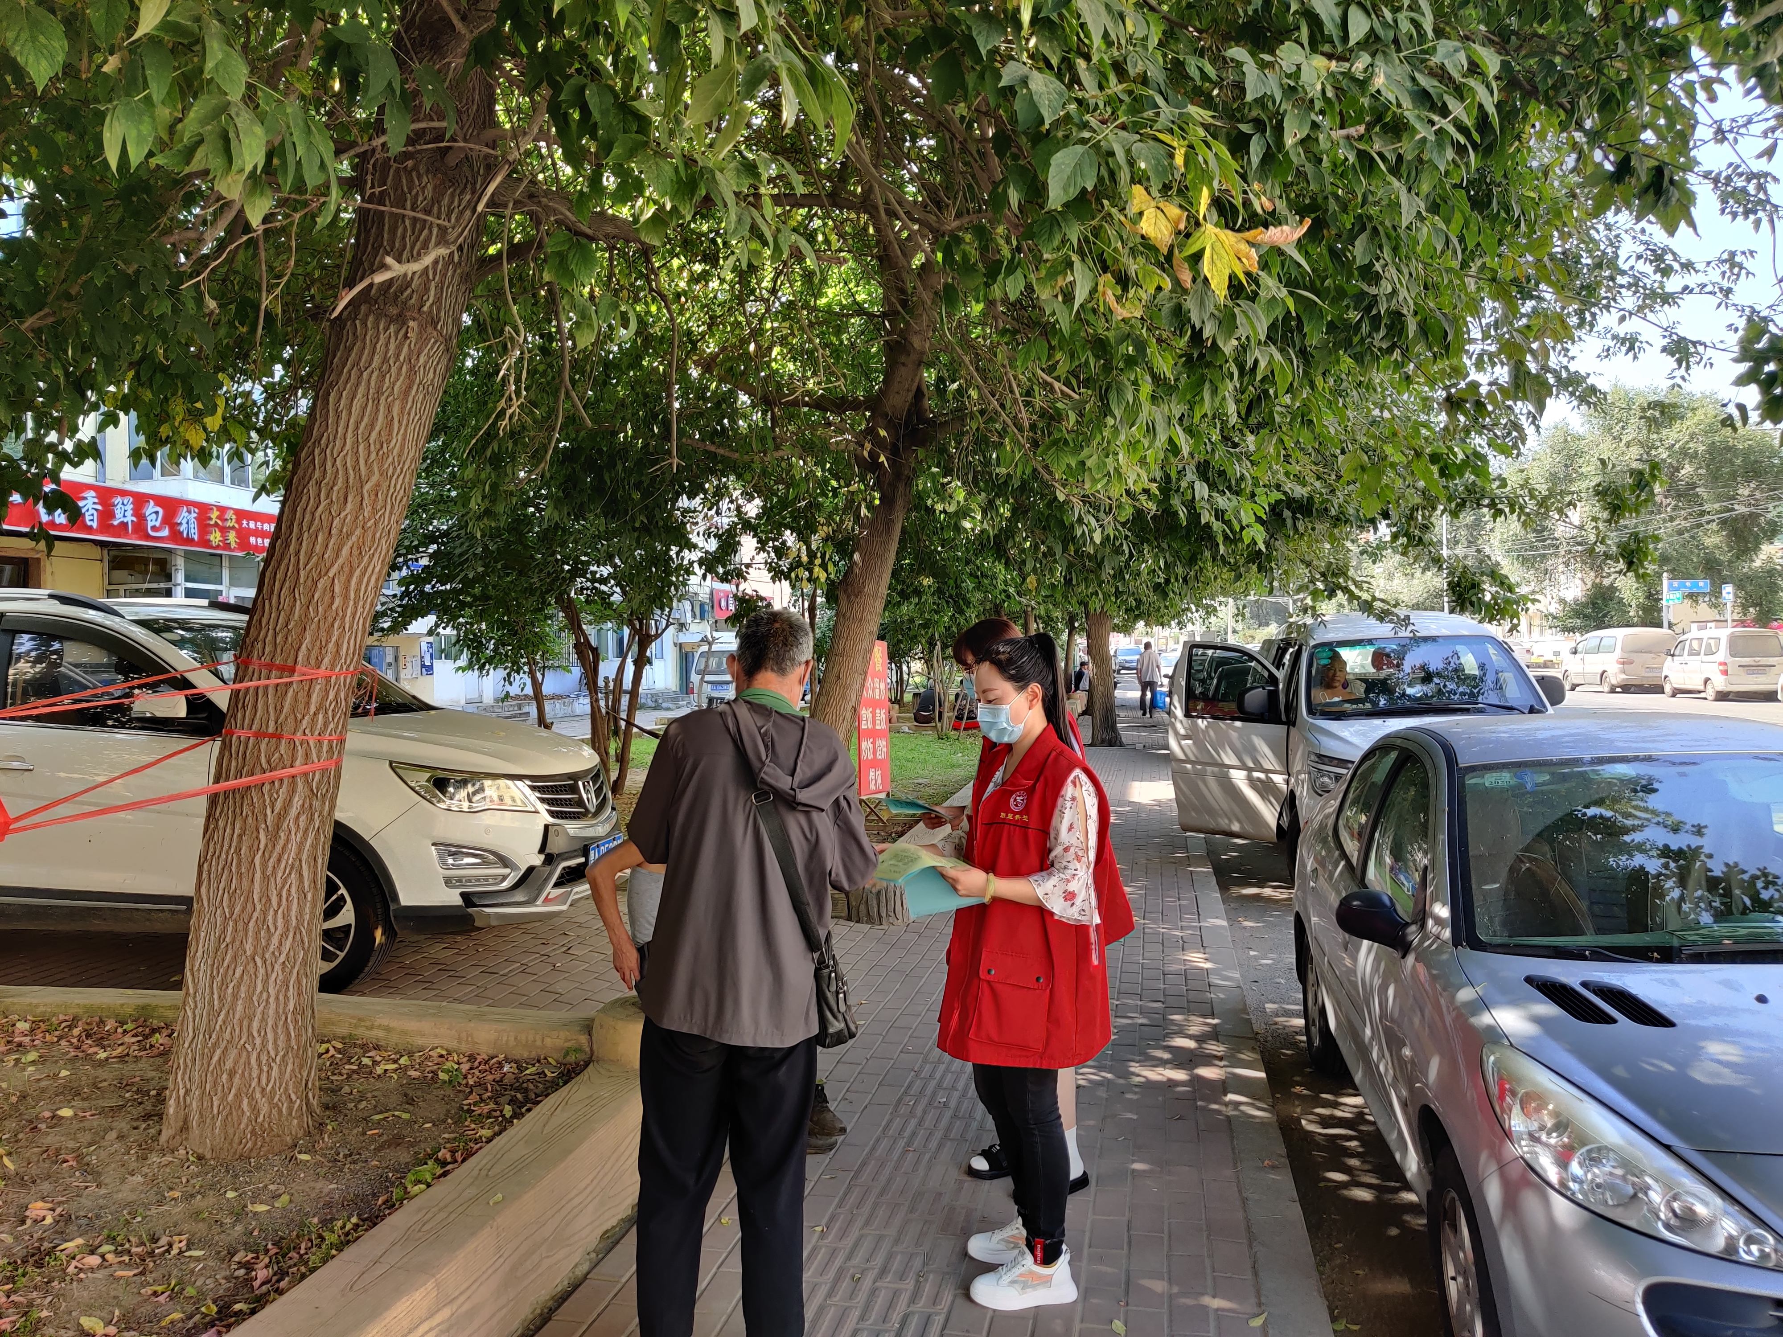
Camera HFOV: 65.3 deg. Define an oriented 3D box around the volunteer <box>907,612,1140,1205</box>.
[{"bbox_3d":[0.381,0.675,4.070,0.600,1.650,0.500,0,1,-8],"label":"volunteer"}]

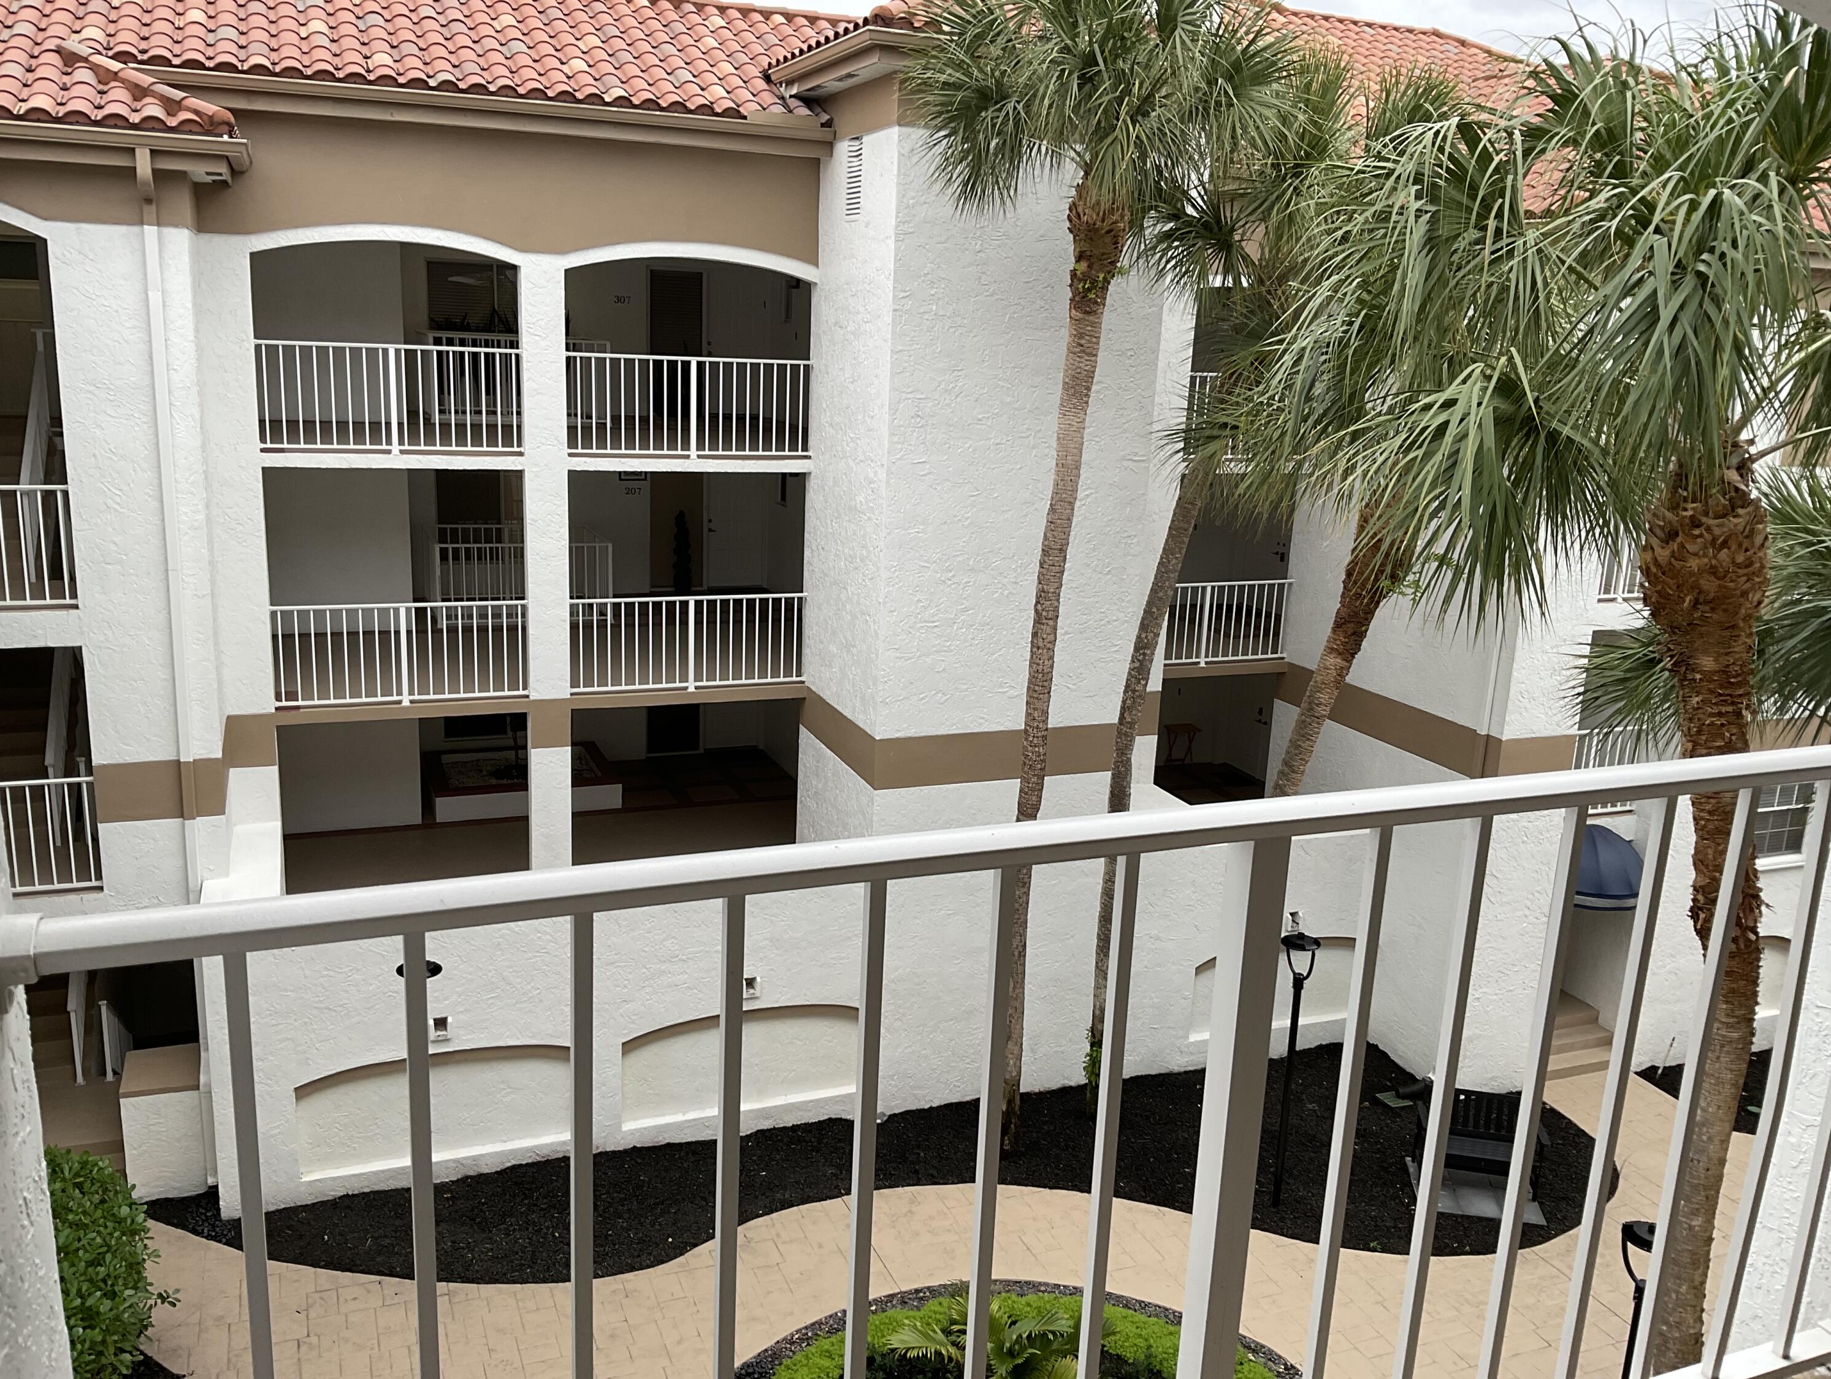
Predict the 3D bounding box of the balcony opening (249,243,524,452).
[{"bbox_3d":[-5.239,-3.406,15.432,2.530,2.070,0.300,-3,15,-22],"label":"balcony opening"}]

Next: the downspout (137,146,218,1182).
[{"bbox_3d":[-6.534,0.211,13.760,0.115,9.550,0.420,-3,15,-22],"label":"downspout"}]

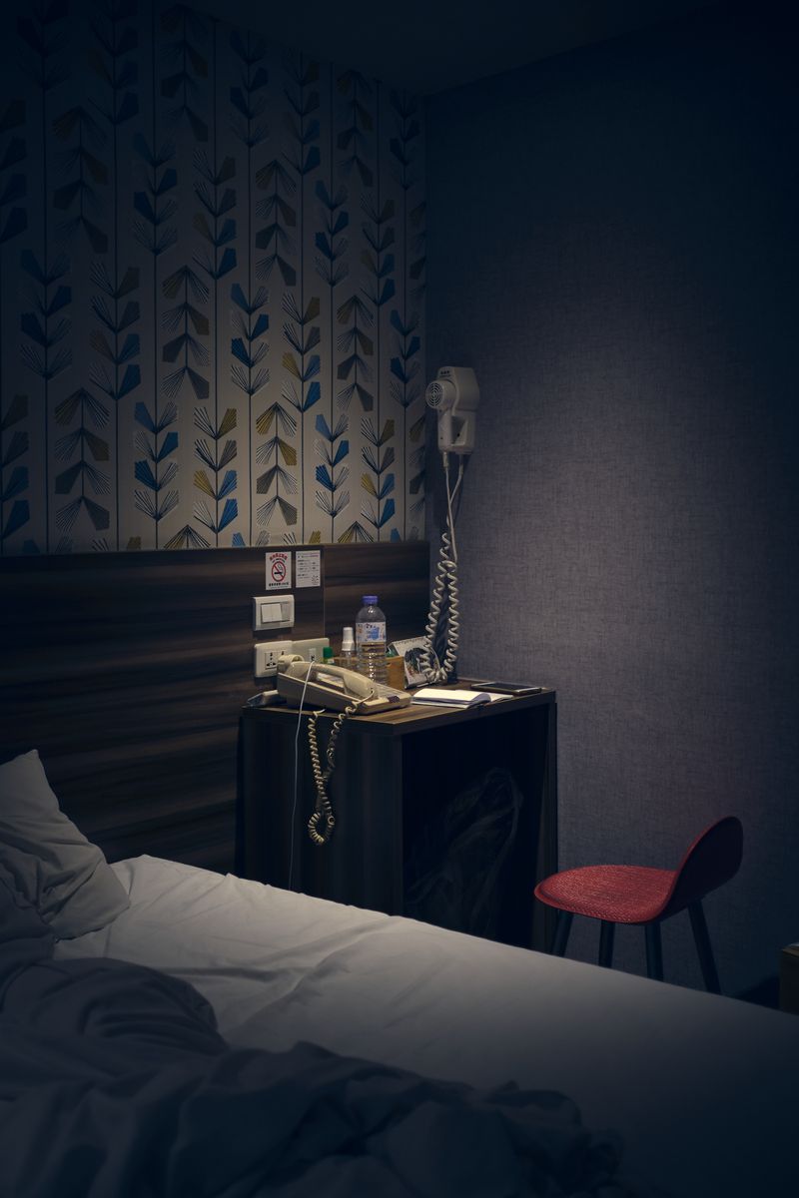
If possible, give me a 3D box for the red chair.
[{"bbox_3d":[0.491,0.713,2.308,0.400,0.615,0.380,4,5,42],"label":"red chair"}]

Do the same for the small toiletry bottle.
[{"bbox_3d":[-0.120,0.148,2.686,0.040,0.165,0.040,0,4,0],"label":"small toiletry bottle"}]

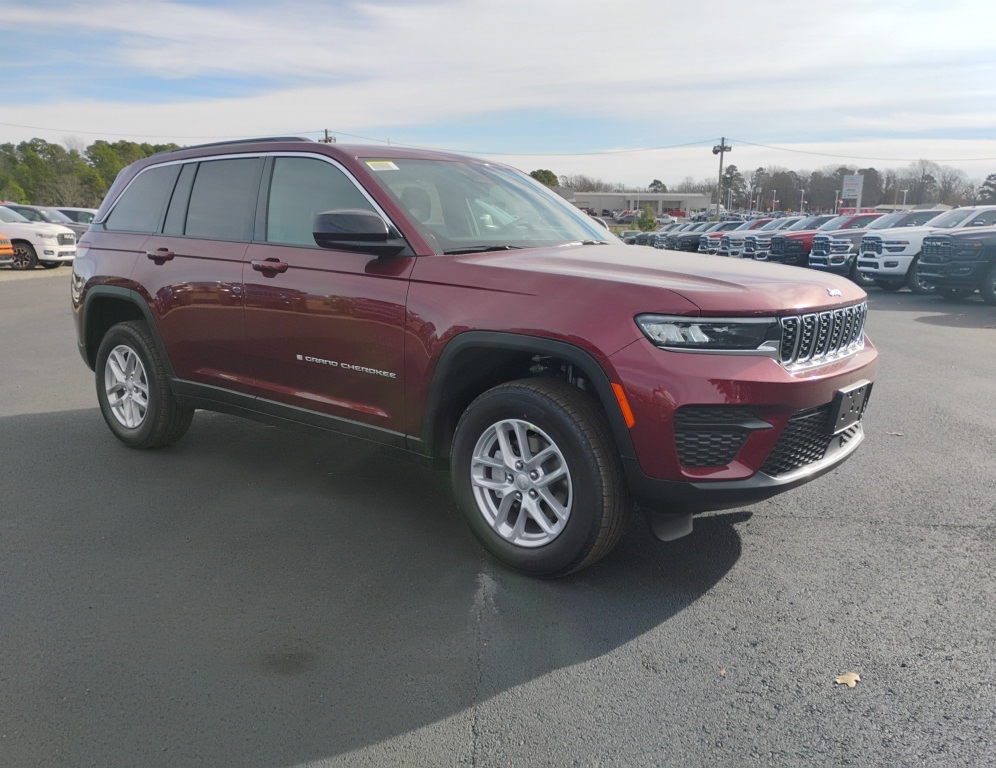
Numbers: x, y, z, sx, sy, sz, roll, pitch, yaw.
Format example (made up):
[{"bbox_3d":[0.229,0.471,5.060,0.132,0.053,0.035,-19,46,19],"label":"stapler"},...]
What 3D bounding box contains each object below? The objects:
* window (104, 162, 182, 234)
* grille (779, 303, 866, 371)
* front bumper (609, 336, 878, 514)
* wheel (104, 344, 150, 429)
[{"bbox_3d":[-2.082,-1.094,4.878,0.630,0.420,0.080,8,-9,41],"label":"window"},{"bbox_3d":[1.310,-0.203,3.292,0.110,0.200,1.050,9,13,38],"label":"grille"},{"bbox_3d":[1.176,0.032,3.449,0.570,0.585,1.920,9,13,38],"label":"front bumper"},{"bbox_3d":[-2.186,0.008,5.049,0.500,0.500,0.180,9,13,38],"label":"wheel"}]

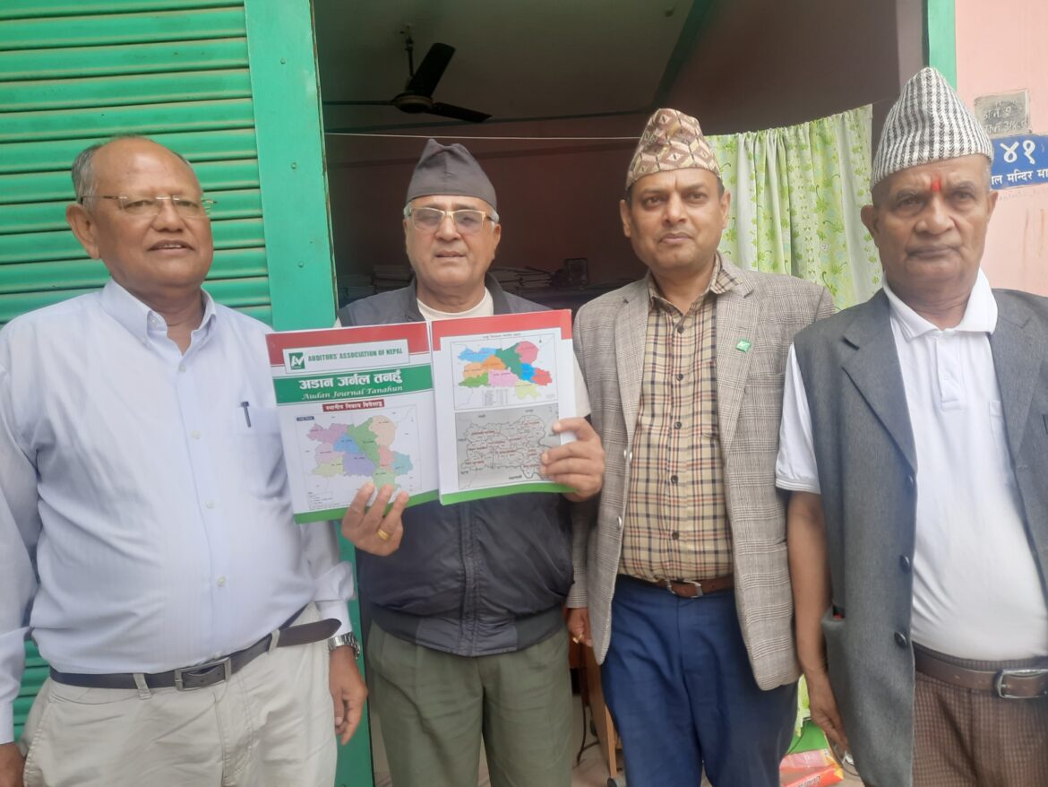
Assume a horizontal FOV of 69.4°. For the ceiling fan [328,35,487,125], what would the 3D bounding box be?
[{"bbox_3d":[-0.632,-1.631,3.789,1.100,0.410,1.100,-4,4,0],"label":"ceiling fan"}]

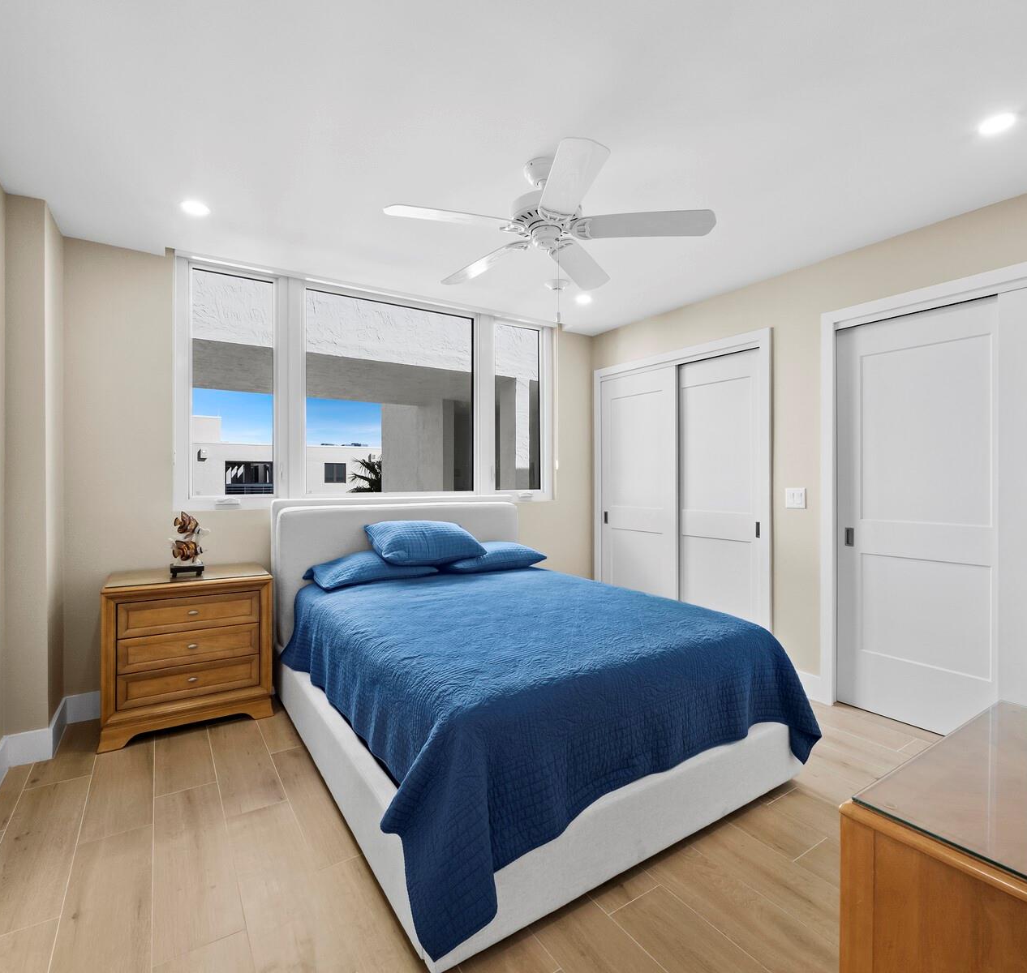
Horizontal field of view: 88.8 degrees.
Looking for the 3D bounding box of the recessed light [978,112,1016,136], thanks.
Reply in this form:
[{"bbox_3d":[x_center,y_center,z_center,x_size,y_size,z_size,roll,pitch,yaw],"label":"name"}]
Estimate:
[{"bbox_3d":[1.624,-1.215,1.760,0.110,0.025,0.110,0,1,-34],"label":"recessed light"}]

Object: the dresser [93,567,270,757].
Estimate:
[{"bbox_3d":[-1.648,0.816,2.694,0.721,0.736,0.418,0,1,-31],"label":"dresser"}]

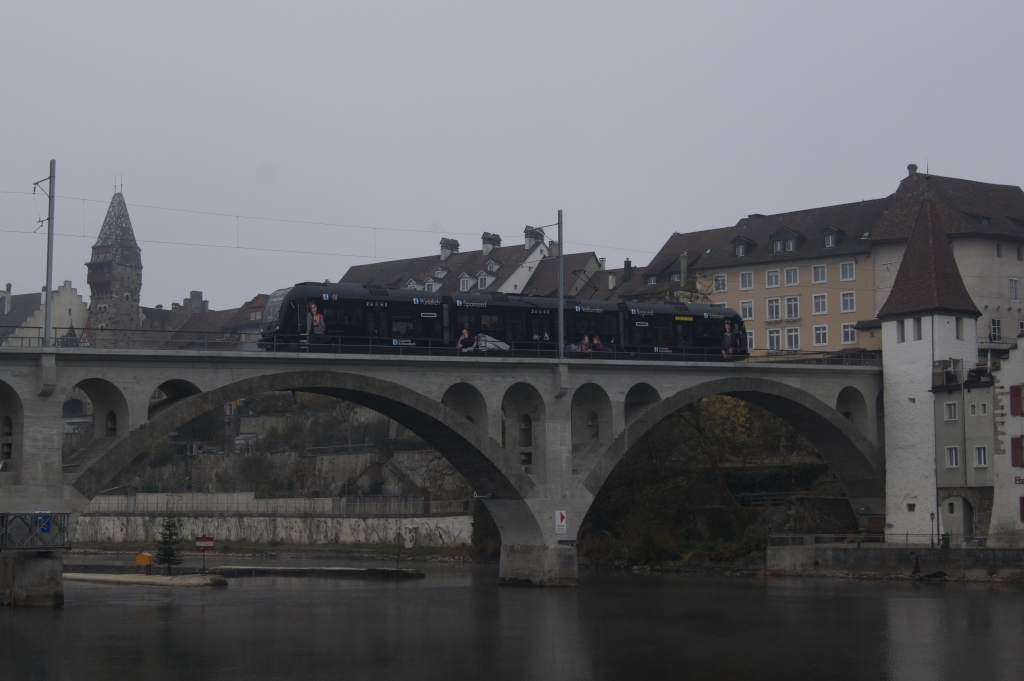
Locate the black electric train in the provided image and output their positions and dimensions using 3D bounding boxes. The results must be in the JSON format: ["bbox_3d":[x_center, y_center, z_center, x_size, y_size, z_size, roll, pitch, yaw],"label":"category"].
[{"bbox_3d":[1.579,-0.888,91.416,37.600,3.850,2.650,2,-5,-37],"label":"black electric train"}]

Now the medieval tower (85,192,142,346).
[{"bbox_3d":[-71.777,-11.155,266.850,6.600,31.576,6.600,-3,-6,27],"label":"medieval tower"}]

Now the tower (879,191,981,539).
[{"bbox_3d":[29.917,1.830,105.780,5.000,25.196,5.000,3,-6,-33],"label":"tower"}]

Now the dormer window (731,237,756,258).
[{"bbox_3d":[22.806,-8.996,144.441,1.972,2.081,2.000,-5,-7,41],"label":"dormer window"}]

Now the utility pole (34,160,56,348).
[{"bbox_3d":[-22.908,-4.088,72.068,0.350,9.148,2.400,4,-7,-37],"label":"utility pole"}]

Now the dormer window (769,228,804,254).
[{"bbox_3d":[26.605,-9.384,141.394,3.014,2.480,2.400,-5,-7,41],"label":"dormer window"}]

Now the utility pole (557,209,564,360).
[{"bbox_3d":[3.012,-3.446,90.356,0.350,9.245,0.350,4,-7,-37],"label":"utility pole"}]

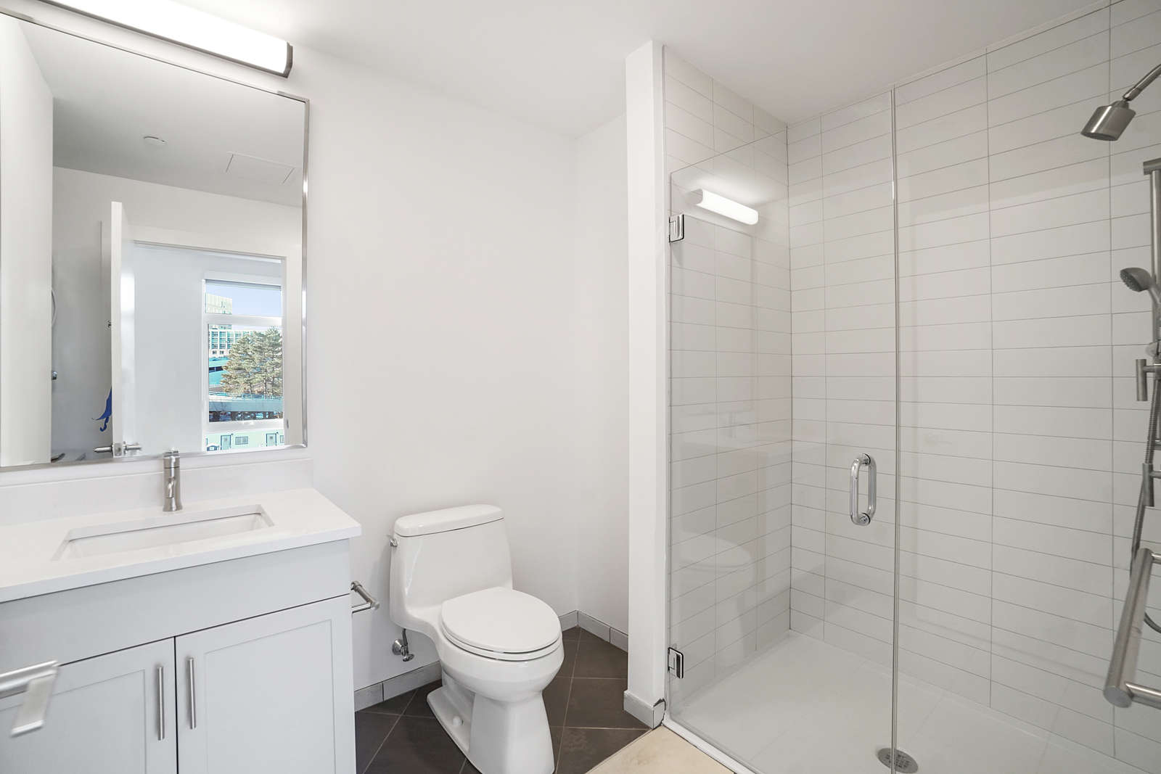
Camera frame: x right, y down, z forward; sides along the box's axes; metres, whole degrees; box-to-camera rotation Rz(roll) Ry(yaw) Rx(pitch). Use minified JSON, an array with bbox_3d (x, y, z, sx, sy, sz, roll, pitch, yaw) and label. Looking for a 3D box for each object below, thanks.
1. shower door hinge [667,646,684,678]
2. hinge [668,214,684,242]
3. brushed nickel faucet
[{"bbox_3d":[0.352,0.996,1.753,0.027,0.090,0.060,0,0,-39],"label":"shower door hinge"},{"bbox_3d":[0.353,-0.569,1.744,0.027,0.090,0.060,0,0,-39],"label":"hinge"},{"bbox_3d":[-1.152,0.272,1.362,0.045,0.168,0.142,0,0,-39],"label":"brushed nickel faucet"}]

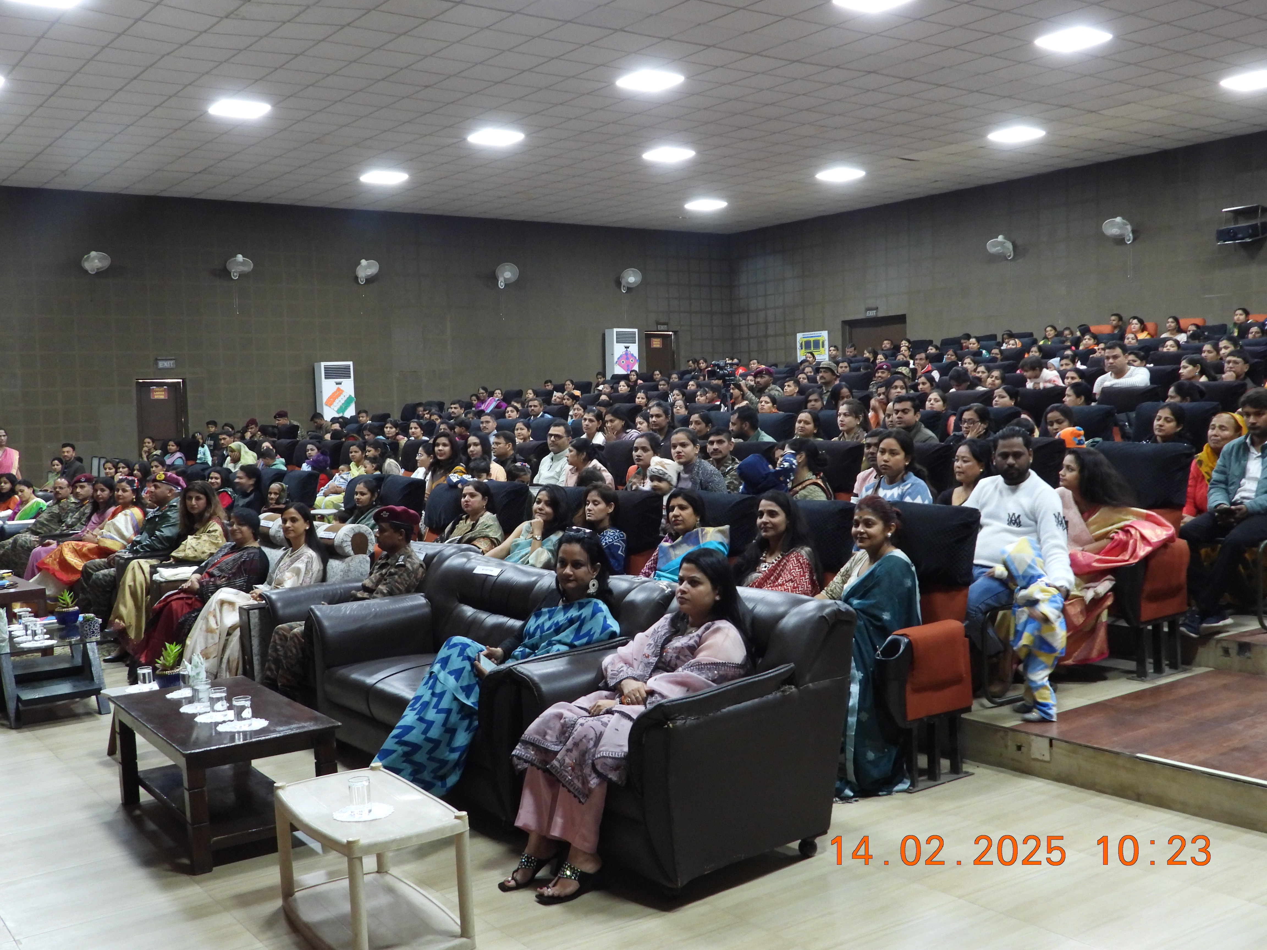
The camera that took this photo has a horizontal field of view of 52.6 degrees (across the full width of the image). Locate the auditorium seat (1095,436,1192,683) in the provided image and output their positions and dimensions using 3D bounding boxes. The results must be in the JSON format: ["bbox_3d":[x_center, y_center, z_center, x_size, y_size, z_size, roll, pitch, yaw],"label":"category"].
[{"bbox_3d":[2.446,0.418,6.562,0.780,1.110,0.620,-4,4,-37],"label":"auditorium seat"}]

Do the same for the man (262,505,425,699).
[{"bbox_3d":[-1.504,0.726,6.634,0.980,1.130,0.600,-4,4,-29],"label":"man"}]

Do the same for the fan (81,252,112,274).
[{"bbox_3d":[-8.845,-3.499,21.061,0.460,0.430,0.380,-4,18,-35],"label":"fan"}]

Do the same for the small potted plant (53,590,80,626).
[{"bbox_3d":[-3.375,0.778,7.601,0.158,0.215,0.158,-4,4,-37],"label":"small potted plant"}]

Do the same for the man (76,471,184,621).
[{"bbox_3d":[-3.817,0.560,9.665,0.833,1.179,0.549,-4,4,-35],"label":"man"}]

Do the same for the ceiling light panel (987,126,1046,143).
[{"bbox_3d":[5.652,-5.047,18.916,0.600,0.050,0.600,-4,4,-35],"label":"ceiling light panel"}]

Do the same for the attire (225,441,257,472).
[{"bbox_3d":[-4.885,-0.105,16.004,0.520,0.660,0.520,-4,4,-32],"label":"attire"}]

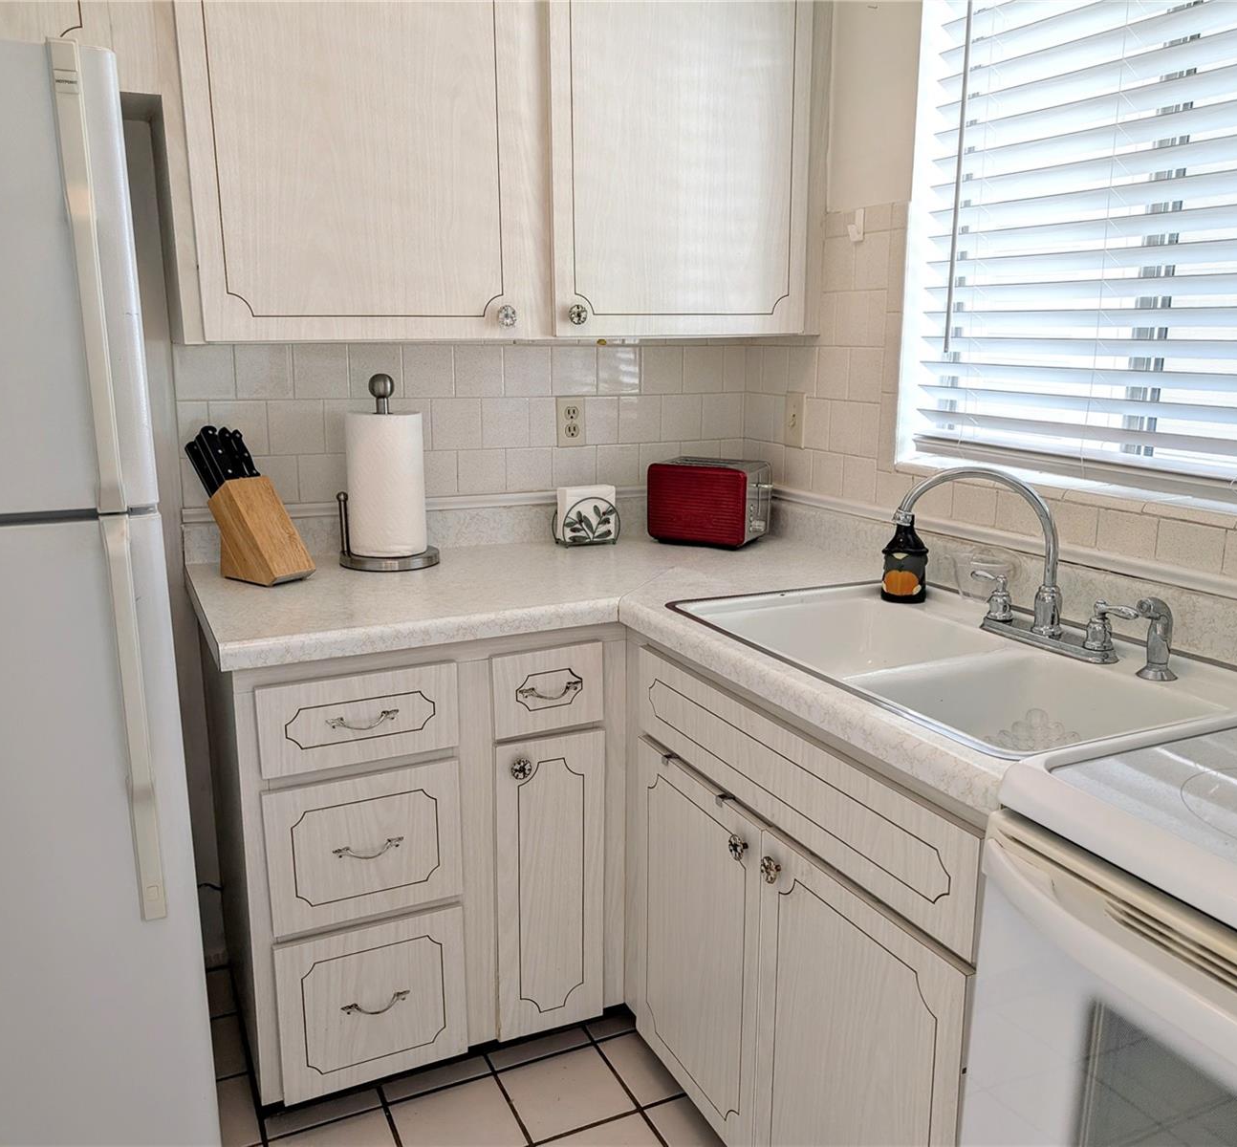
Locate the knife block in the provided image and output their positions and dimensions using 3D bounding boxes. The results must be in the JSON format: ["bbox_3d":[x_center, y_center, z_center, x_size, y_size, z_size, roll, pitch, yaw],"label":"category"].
[{"bbox_3d":[-0.679,-0.083,2.009,0.200,0.188,0.087,9,15,36],"label":"knife block"}]

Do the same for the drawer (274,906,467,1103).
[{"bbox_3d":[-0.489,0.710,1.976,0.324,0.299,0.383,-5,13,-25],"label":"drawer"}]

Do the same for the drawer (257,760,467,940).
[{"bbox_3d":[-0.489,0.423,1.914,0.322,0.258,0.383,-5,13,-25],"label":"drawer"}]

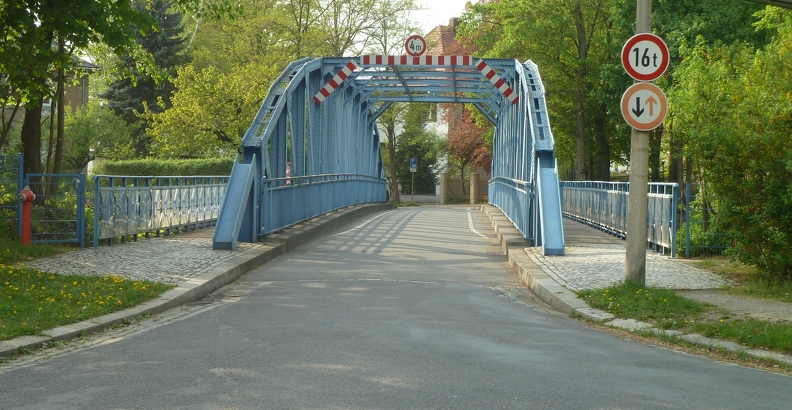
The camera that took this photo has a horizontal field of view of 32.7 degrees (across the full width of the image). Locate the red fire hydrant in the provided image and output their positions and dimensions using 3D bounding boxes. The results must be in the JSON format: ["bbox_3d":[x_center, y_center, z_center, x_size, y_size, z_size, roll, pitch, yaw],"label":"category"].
[{"bbox_3d":[-6.550,0.204,24.000,0.280,1.080,0.230,0,1,-30],"label":"red fire hydrant"}]

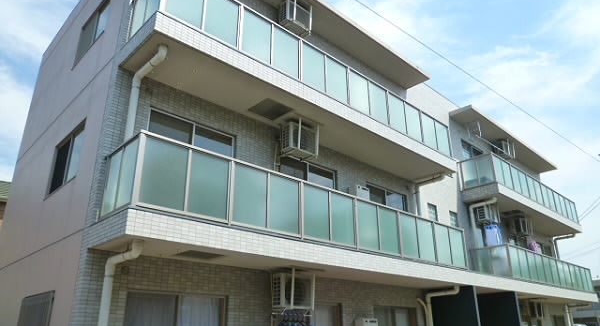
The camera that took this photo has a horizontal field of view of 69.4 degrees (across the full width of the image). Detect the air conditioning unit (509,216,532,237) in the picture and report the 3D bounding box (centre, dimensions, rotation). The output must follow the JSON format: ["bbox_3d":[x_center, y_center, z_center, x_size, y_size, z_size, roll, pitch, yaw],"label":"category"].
[{"bbox_3d":[7.924,2.306,15.482,0.744,0.563,0.312,19,-29,-40],"label":"air conditioning unit"}]

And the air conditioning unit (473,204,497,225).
[{"bbox_3d":[5.857,1.613,13.631,0.734,0.563,0.301,19,-29,-40],"label":"air conditioning unit"}]

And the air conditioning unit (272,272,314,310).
[{"bbox_3d":[-0.111,2.176,7.322,0.730,0.530,0.290,19,-28,-40],"label":"air conditioning unit"}]

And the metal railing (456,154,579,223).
[{"bbox_3d":[8.692,1.332,16.567,8.392,0.958,1.130,19,-28,-40],"label":"metal railing"}]

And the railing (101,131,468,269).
[{"bbox_3d":[0.686,1.249,8.342,8.421,0.970,1.130,19,-28,-40],"label":"railing"}]

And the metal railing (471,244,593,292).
[{"bbox_3d":[8.703,3.991,15.538,8.392,0.950,1.130,19,-28,-40],"label":"metal railing"}]

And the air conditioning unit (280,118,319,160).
[{"bbox_3d":[-0.016,-0.414,8.410,0.744,0.563,0.312,19,-29,-40],"label":"air conditioning unit"}]

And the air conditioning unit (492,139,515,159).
[{"bbox_3d":[7.797,-0.461,16.509,0.740,0.540,0.290,19,-28,-40],"label":"air conditioning unit"}]

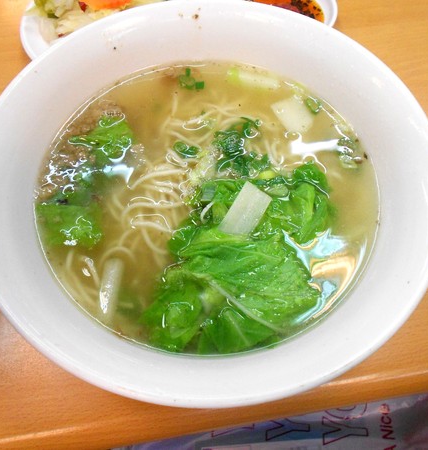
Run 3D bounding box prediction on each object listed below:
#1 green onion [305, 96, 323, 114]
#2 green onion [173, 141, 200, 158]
[{"bbox_3d":[0.054,-0.065,0.247,0.006,0.004,0.010,-20,66,-12],"label":"green onion"},{"bbox_3d":[-0.014,-0.038,0.231,0.013,0.004,0.008,15,64,5],"label":"green onion"}]

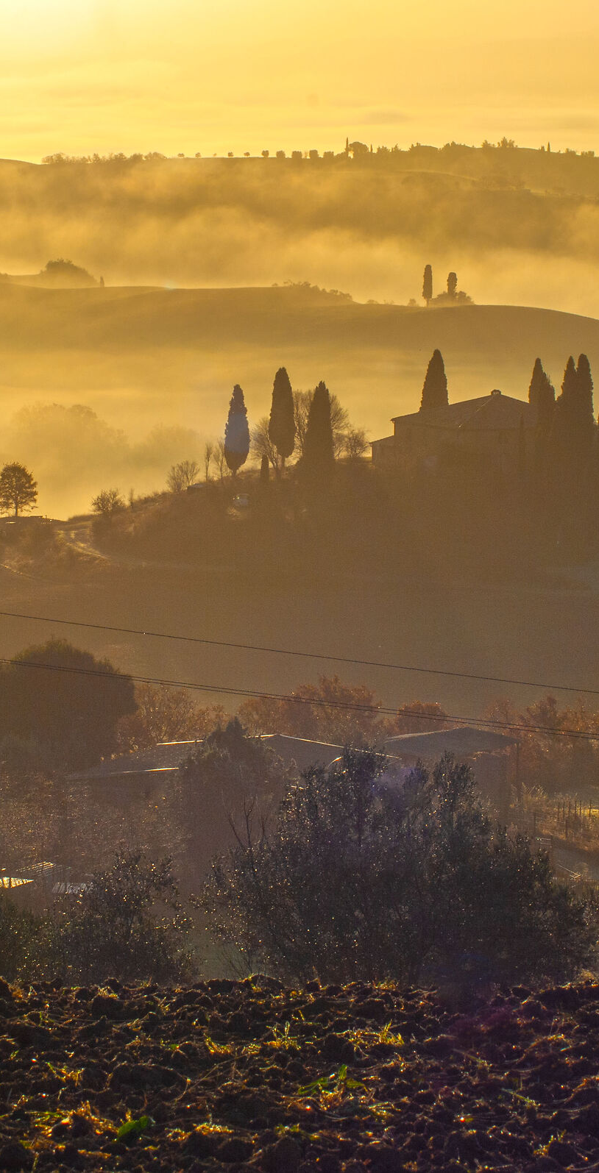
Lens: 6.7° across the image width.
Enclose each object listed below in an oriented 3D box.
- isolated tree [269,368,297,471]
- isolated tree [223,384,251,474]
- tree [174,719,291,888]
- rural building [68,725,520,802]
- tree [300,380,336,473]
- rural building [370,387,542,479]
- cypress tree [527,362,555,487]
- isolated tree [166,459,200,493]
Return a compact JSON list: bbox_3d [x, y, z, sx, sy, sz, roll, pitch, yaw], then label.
[{"bbox_3d":[-2.220,-22.200,690.000,3.520,14.110,3.520,0,5,0],"label":"isolated tree"},{"bbox_3d":[-7.381,-18.407,605.000,3.244,10.593,3.244,1,6,0],"label":"isolated tree"},{"bbox_3d":[-4.140,13.260,315.000,7.180,10.340,7.180,0,5,0],"label":"tree"},{"bbox_3d":[-0.390,12.810,362.000,30.500,6.000,15.000,0,5,0],"label":"rural building"},{"bbox_3d":[2.190,-18.813,605.000,4.218,11.082,4.218,1,6,0],"label":"tree"},{"bbox_3d":[22.109,-18.957,614.885,18.078,9.600,20.789,-2,6,-28],"label":"rural building"},{"bbox_3d":[28.059,-18.996,598.000,3.367,15.303,3.367,1,6,0],"label":"cypress tree"},{"bbox_3d":[-15.630,-14.890,690.000,4.810,4.640,4.810,0,5,0],"label":"isolated tree"}]

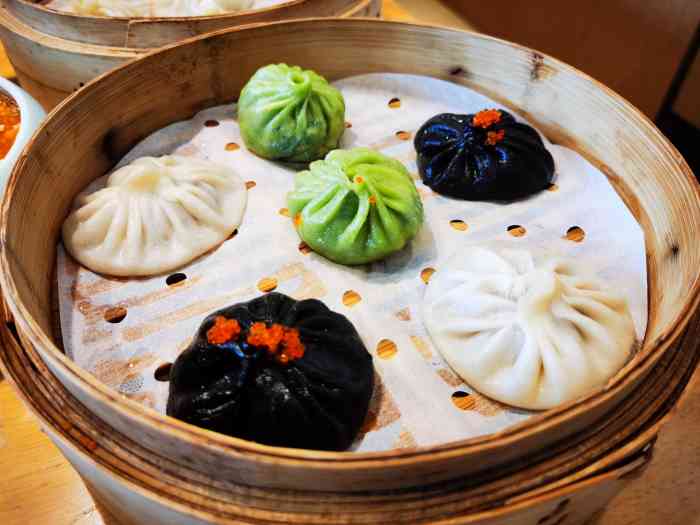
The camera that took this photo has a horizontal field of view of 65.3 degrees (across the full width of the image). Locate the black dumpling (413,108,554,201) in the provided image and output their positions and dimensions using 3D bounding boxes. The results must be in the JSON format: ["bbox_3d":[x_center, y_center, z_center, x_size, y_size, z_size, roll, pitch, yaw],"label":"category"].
[{"bbox_3d":[0.052,-0.045,0.213,0.055,0.024,0.048,15,48,15],"label":"black dumpling"}]

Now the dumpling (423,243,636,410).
[{"bbox_3d":[0.051,0.013,0.157,0.060,0.024,0.056,10,47,10],"label":"dumpling"}]

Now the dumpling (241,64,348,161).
[{"bbox_3d":[-0.025,-0.065,0.228,0.046,0.031,0.045,-1,46,0],"label":"dumpling"}]

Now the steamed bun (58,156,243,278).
[{"bbox_3d":[-0.068,-0.022,0.192,0.064,0.023,0.053,-25,51,-22],"label":"steamed bun"}]

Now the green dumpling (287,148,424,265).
[{"bbox_3d":[0.002,-0.023,0.191,0.047,0.026,0.048,-1,46,0],"label":"green dumpling"}]

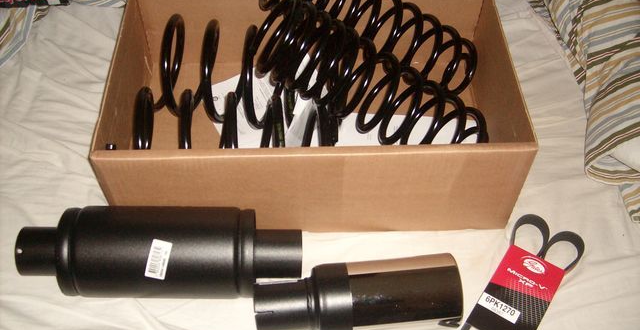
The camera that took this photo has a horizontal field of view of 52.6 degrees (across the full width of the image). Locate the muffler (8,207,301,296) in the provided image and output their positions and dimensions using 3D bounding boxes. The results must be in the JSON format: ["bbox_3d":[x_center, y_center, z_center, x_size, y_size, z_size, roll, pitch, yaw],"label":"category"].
[{"bbox_3d":[-0.218,0.123,0.907,0.386,0.127,0.127,1,52,0],"label":"muffler"}]

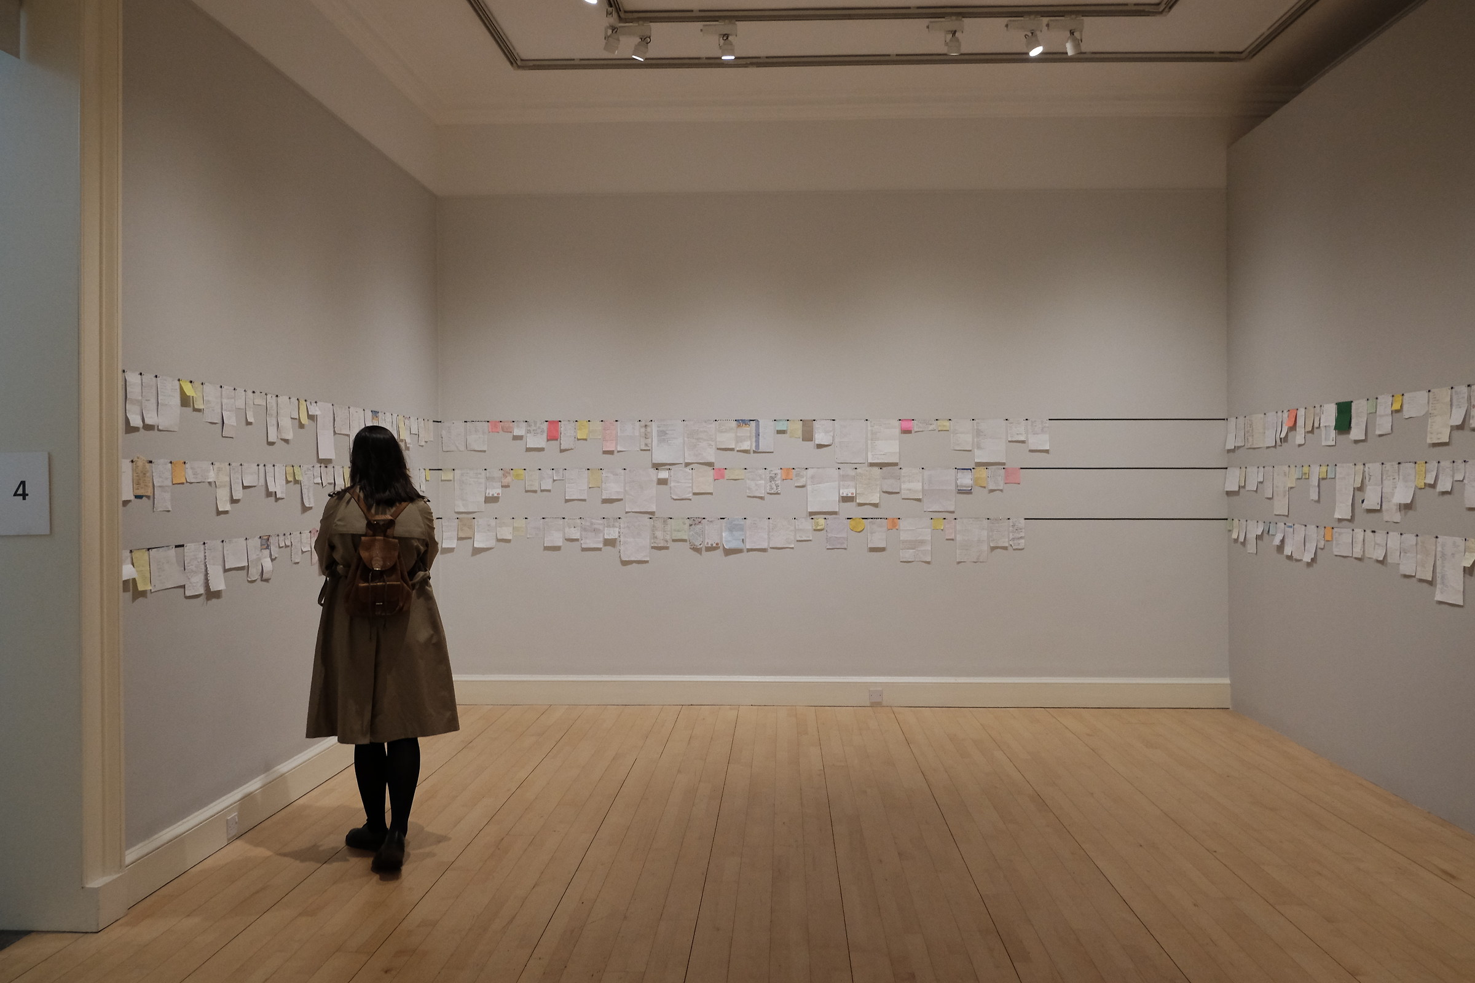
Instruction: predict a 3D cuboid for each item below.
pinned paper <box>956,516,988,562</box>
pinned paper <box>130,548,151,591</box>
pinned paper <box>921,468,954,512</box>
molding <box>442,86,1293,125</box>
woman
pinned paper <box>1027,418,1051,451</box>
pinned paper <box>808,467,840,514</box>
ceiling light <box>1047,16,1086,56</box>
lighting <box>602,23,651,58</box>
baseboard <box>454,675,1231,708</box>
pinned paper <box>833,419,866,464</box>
[{"bbox_3d":[1.606,0.333,7.567,0.210,0.297,0.010,0,1,2],"label":"pinned paper"},{"bbox_3d":[-2.237,0.297,4.162,0.035,0.155,0.102,0,0,3],"label":"pinned paper"},{"bbox_3d":[1.357,-0.009,7.443,0.210,0.297,0.015,0,0,2],"label":"pinned paper"},{"bbox_3d":[0.824,-2.630,7.508,5.838,0.164,0.130,0,1,2],"label":"molding"},{"bbox_3d":[-1.467,0.614,4.574,0.580,1.780,0.500,0,1,-22],"label":"woman"},{"bbox_3d":[2.058,-0.387,7.546,0.146,0.210,0.010,0,1,2],"label":"pinned paper"},{"bbox_3d":[0.580,-0.011,7.472,0.210,0.297,0.015,0,0,2],"label":"pinned paper"},{"bbox_3d":[1.851,-2.563,6.235,0.213,0.225,0.130,0,1,8],"label":"ceiling light"},{"bbox_3d":[-0.605,-2.491,6.113,0.245,0.190,0.100,0,0,2],"label":"lighting"},{"bbox_3d":[0.634,1.374,7.601,5.446,0.202,0.030,0,1,2],"label":"baseboard"},{"bbox_3d":[0.766,-0.335,7.462,0.210,0.297,0.015,0,0,2],"label":"pinned paper"}]

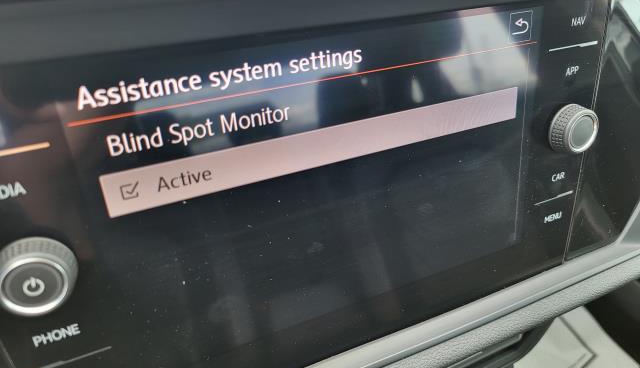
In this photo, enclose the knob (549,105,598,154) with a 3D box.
[{"bbox_3d":[0.111,-0.024,0.210,0.022,0.022,0.009,-15,26,-21],"label":"knob"}]

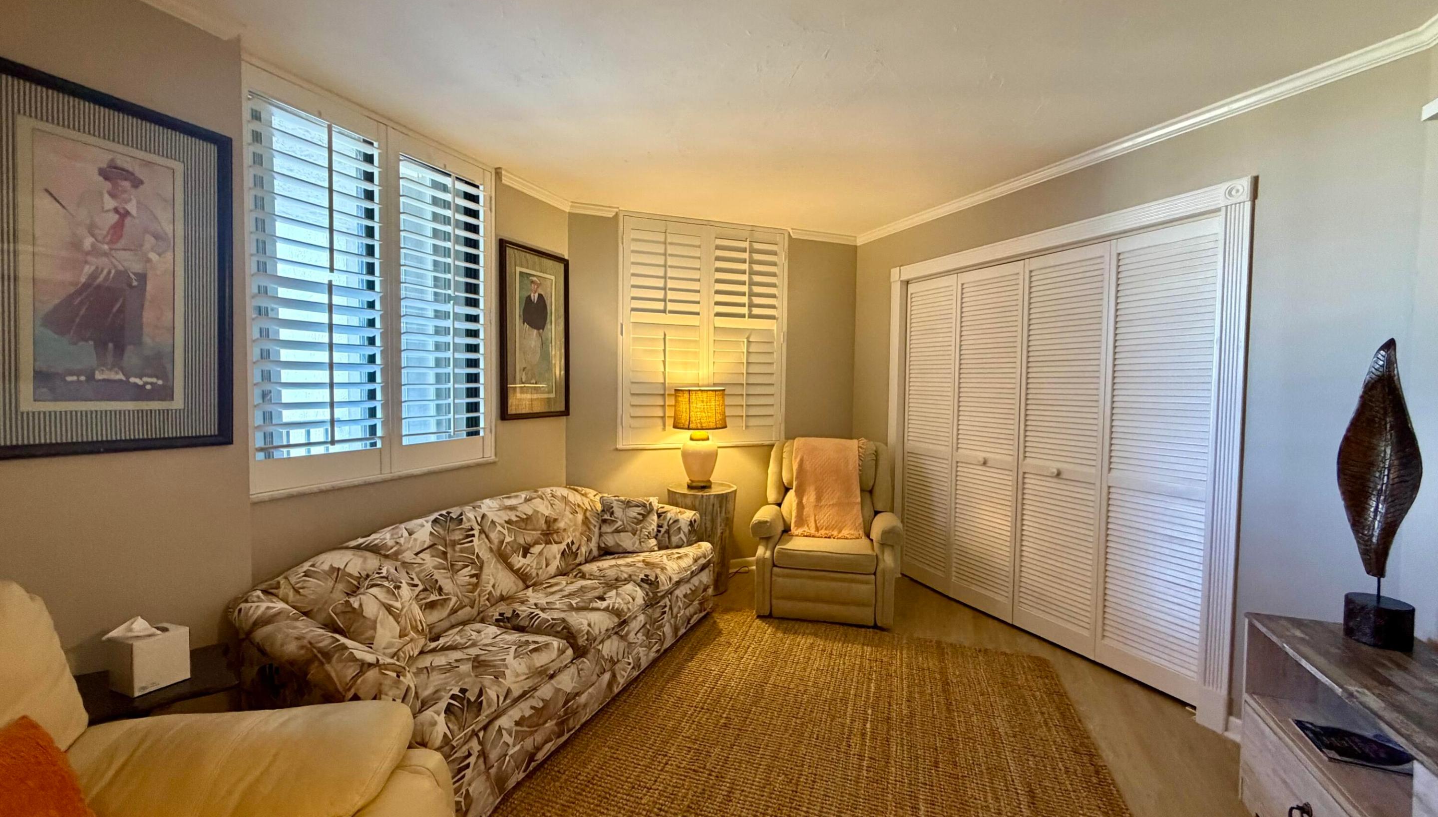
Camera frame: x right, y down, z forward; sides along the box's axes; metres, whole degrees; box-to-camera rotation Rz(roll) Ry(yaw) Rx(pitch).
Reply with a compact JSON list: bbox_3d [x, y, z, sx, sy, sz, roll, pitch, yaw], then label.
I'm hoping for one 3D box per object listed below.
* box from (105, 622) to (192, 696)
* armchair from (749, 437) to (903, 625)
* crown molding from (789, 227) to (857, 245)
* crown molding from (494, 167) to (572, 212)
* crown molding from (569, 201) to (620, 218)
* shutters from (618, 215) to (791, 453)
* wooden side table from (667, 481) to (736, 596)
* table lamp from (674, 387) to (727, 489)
[{"bbox_3d":[-1.512,0.662,1.542,0.112,0.133,0.115,2,3,20],"label":"box"},{"bbox_3d":[0.688,0.705,3.717,0.837,0.981,0.897,1,3,11],"label":"armchair"},{"bbox_3d":[0.790,-1.266,4.303,0.578,0.055,0.045,0,3,-21],"label":"crown molding"},{"bbox_3d":[-1.039,-1.243,3.348,0.045,0.055,0.618,2,3,22],"label":"crown molding"},{"bbox_3d":[-0.775,-1.255,3.688,0.319,0.055,0.045,0,3,-21],"label":"crown molding"},{"bbox_3d":[-0.079,-0.502,3.989,1.206,1.534,0.060,0,3,-21],"label":"shutters"},{"bbox_3d":[-0.116,0.852,3.803,0.448,0.658,0.448,1,3,0],"label":"wooden side table"},{"bbox_3d":[-0.119,0.192,3.798,0.349,0.653,0.349,1,3,0],"label":"table lamp"}]

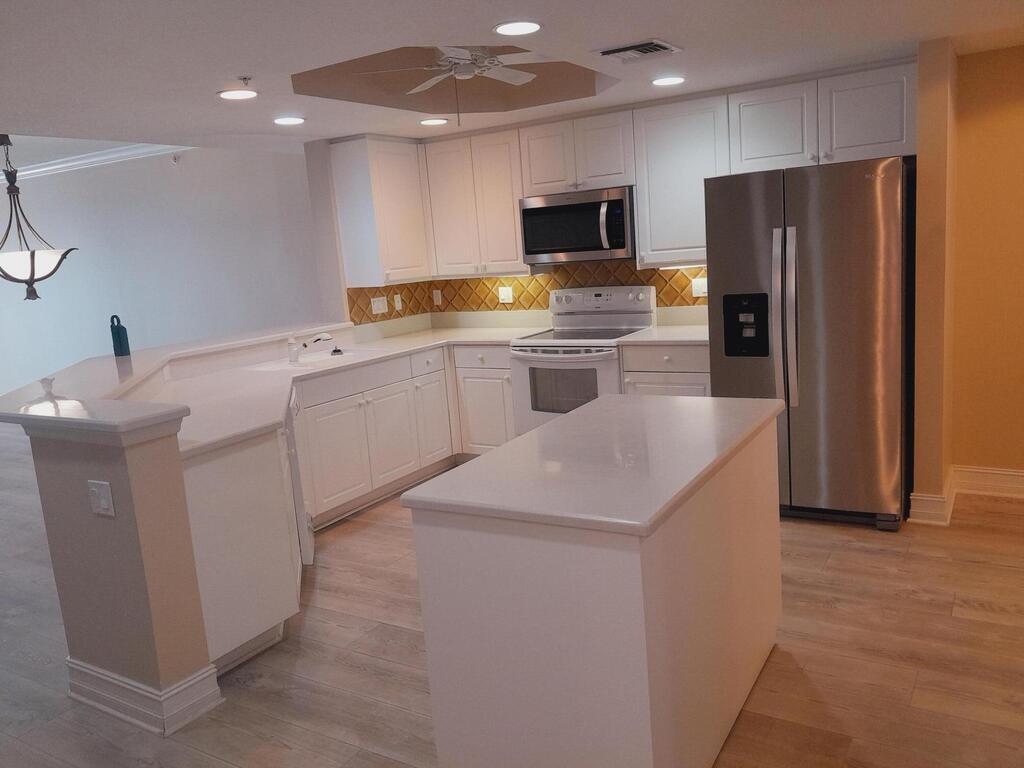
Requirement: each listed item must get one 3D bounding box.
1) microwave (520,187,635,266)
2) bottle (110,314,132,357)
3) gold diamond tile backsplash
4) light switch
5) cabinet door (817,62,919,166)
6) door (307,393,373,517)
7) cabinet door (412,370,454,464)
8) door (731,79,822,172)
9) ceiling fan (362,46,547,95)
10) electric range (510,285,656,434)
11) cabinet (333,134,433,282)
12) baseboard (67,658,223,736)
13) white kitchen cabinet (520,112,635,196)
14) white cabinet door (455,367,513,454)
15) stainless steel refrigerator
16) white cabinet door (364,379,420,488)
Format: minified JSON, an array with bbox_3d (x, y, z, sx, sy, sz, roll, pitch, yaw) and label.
[{"bbox_3d":[0.488,-1.017,5.154,0.757,0.420,0.420,2,12,32],"label":"microwave"},{"bbox_3d":[-2.180,-0.268,4.435,0.082,0.235,0.082,2,12,32],"label":"bottle"},{"bbox_3d":[0.182,-0.578,5.143,2.469,0.318,0.925,2,12,32],"label":"gold diamond tile backsplash"},{"bbox_3d":[-1.370,0.383,2.657,0.120,0.120,0.010,2,12,32],"label":"light switch"},{"bbox_3d":[1.799,-1.359,4.057,0.460,0.435,0.030,2,12,32],"label":"cabinet door"},{"bbox_3d":[-0.985,0.391,4.583,0.030,0.598,0.474,2,12,32],"label":"door"},{"bbox_3d":[-0.526,0.225,5.314,0.030,0.598,0.353,2,12,32],"label":"cabinet door"},{"bbox_3d":[1.405,-1.371,4.302,0.468,0.435,0.030,2,12,32],"label":"door"},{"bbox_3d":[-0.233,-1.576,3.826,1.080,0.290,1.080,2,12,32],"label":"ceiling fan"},{"bbox_3d":[0.491,-0.005,5.208,0.760,1.176,0.680,2,12,32],"label":"electric range"},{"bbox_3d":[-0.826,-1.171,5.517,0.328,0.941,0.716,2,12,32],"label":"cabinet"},{"bbox_3d":[-1.360,1.083,2.937,0.590,0.155,0.255,2,12,32],"label":"baseboard"},{"bbox_3d":[0.479,-1.454,5.108,0.769,0.444,0.334,2,12,32],"label":"white kitchen cabinet"},{"bbox_3d":[-0.165,0.193,5.333,0.442,0.598,0.030,2,12,32],"label":"white cabinet door"},{"bbox_3d":[1.623,-0.227,4.274,0.905,1.768,0.855,2,12,32],"label":"stainless steel refrigerator"},{"bbox_3d":[-0.740,0.302,4.974,0.030,0.598,0.465,2,12,32],"label":"white cabinet door"}]

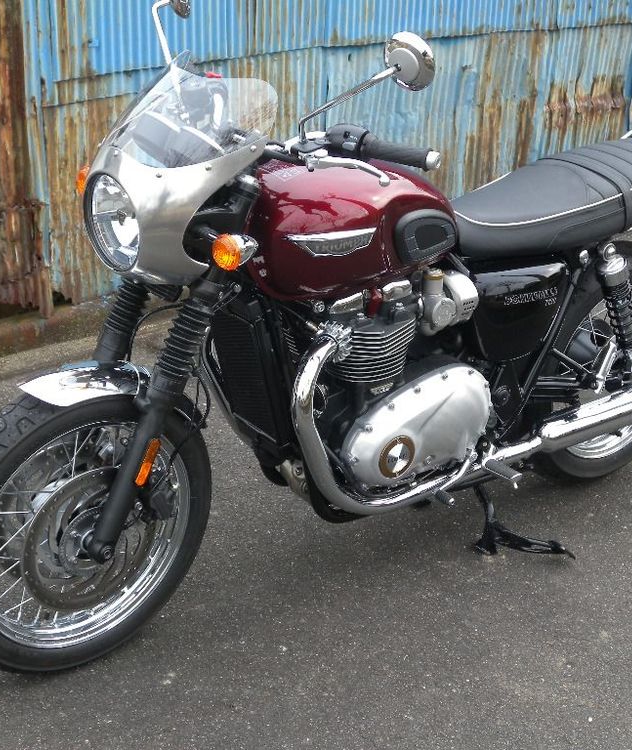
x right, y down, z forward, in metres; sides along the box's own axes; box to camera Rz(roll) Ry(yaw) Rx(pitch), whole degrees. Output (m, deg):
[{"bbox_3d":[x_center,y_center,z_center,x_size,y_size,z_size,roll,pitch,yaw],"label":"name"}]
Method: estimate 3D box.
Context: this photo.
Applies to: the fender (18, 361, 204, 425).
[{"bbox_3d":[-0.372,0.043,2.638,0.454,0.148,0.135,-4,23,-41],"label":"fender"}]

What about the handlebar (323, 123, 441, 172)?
[{"bbox_3d":[0.116,-0.412,2.487,0.229,0.068,0.072,15,28,29],"label":"handlebar"}]

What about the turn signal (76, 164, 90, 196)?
[{"bbox_3d":[-0.442,-0.392,2.732,0.080,0.067,0.066,-18,31,-36],"label":"turn signal"}]

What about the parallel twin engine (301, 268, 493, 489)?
[{"bbox_3d":[0.098,-0.014,2.975,0.440,0.475,0.425,-15,28,-32],"label":"parallel twin engine"}]

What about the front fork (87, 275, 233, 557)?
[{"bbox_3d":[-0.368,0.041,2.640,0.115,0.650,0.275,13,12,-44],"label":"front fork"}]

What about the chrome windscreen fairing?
[{"bbox_3d":[-0.265,-0.380,2.555,0.295,0.403,0.294,-18,31,-36],"label":"chrome windscreen fairing"}]

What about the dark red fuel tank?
[{"bbox_3d":[0.040,-0.332,2.791,0.560,0.247,0.290,-15,28,-32],"label":"dark red fuel tank"}]

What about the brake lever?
[{"bbox_3d":[0.053,-0.364,2.401,0.185,0.030,0.050,24,33,34],"label":"brake lever"}]

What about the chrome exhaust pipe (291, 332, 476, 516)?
[{"bbox_3d":[0.133,0.093,2.829,0.485,0.425,0.155,-15,28,-32],"label":"chrome exhaust pipe"}]

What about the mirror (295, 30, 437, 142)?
[{"bbox_3d":[0.097,-0.507,2.410,0.250,0.230,0.150,22,32,38],"label":"mirror"}]

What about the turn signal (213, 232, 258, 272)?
[{"bbox_3d":[-0.138,-0.224,2.406,0.080,0.067,0.066,-18,31,-36],"label":"turn signal"}]

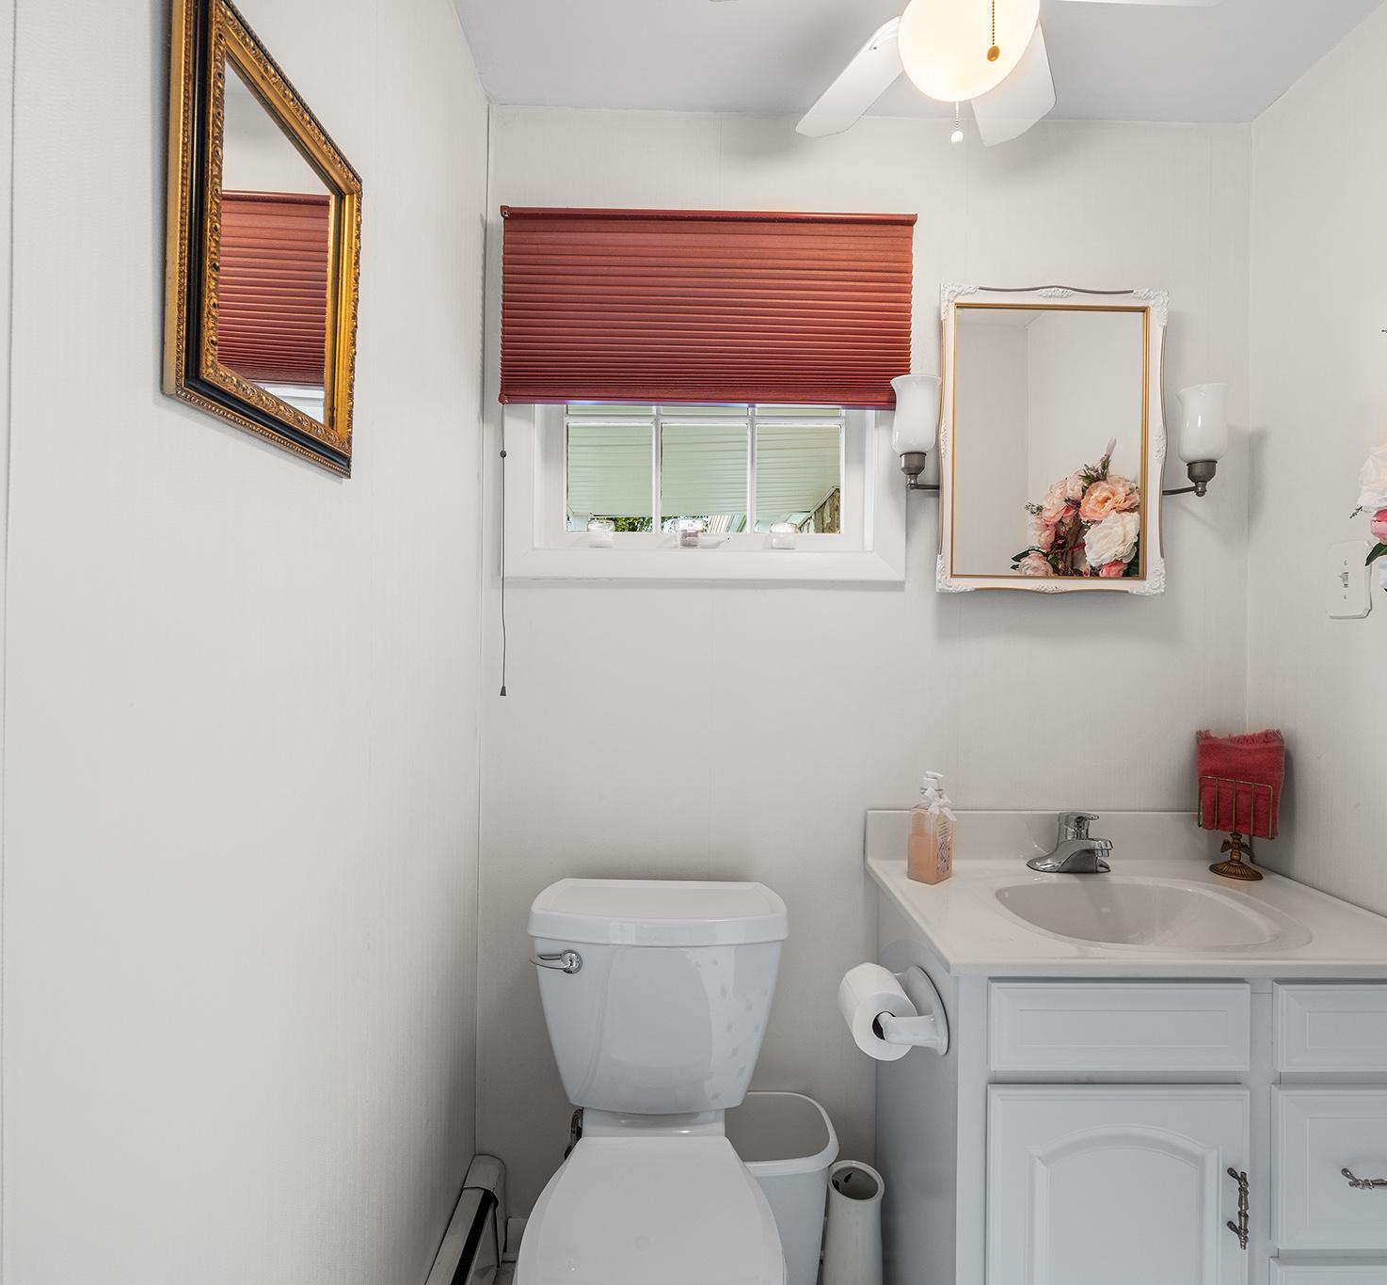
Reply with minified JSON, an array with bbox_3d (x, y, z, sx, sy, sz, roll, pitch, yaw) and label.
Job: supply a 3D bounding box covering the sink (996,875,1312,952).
[{"bbox_3d":[0.753,0.517,1.182,0.500,0.140,0.340,1,0,-1],"label":"sink"}]

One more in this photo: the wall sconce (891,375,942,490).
[{"bbox_3d":[0.443,-0.414,1.382,0.102,0.218,0.125,1,0,-1],"label":"wall sconce"}]

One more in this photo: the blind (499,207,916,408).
[{"bbox_3d":[0.030,-0.662,1.400,0.828,0.389,0.045,1,0,-1],"label":"blind"}]

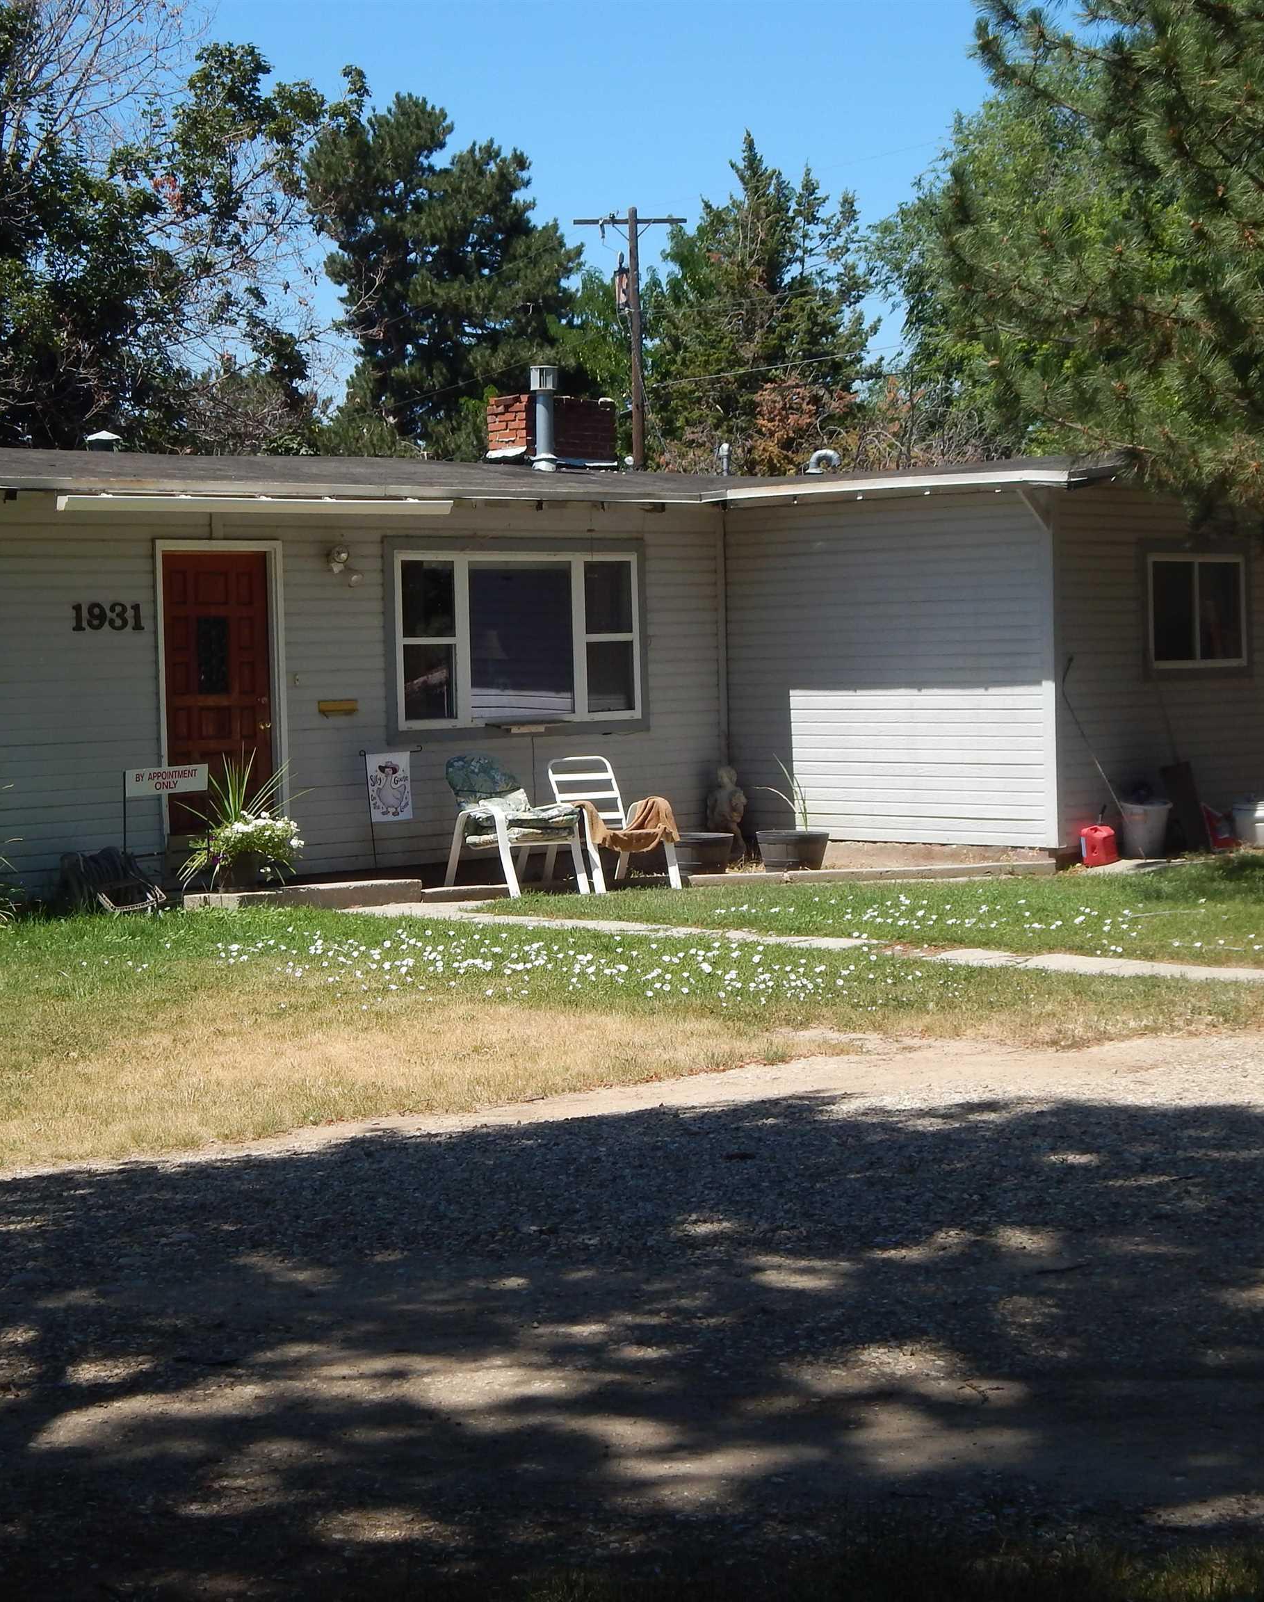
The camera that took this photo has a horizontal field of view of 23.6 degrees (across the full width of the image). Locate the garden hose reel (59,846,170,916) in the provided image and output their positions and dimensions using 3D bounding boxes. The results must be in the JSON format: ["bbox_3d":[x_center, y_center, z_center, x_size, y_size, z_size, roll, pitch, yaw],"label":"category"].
[{"bbox_3d":[-3.667,0.535,21.287,0.457,0.426,0.690,-4,4,-42],"label":"garden hose reel"}]

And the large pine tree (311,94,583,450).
[{"bbox_3d":[-3.833,-7.672,60.324,5.600,12.790,5.600,-1,3,0],"label":"large pine tree"}]

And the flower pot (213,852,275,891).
[{"bbox_3d":[-2.727,0.465,20.992,0.380,0.310,0.380,-1,3,0],"label":"flower pot"}]

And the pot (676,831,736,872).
[{"bbox_3d":[0.501,0.387,23.000,0.570,0.320,0.570,-1,3,0],"label":"pot"}]

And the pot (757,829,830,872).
[{"bbox_3d":[1.190,0.363,22.393,0.540,0.280,0.540,-1,3,0],"label":"pot"}]

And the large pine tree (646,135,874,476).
[{"bbox_3d":[2.799,-8.154,66.325,5.200,12.820,5.200,-1,3,0],"label":"large pine tree"}]

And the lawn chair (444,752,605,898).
[{"bbox_3d":[-0.826,0.164,21.377,0.660,0.920,0.760,-4,4,-39],"label":"lawn chair"}]

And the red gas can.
[{"bbox_3d":[3.550,0.341,22.850,0.260,0.320,0.220,-4,4,-43],"label":"red gas can"}]

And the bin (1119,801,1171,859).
[{"bbox_3d":[3.976,0.219,23.350,0.390,0.420,0.390,-1,3,0],"label":"bin"}]

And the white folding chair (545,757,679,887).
[{"bbox_3d":[-0.167,0.154,21.627,0.650,0.920,0.760,-4,4,-36],"label":"white folding chair"}]

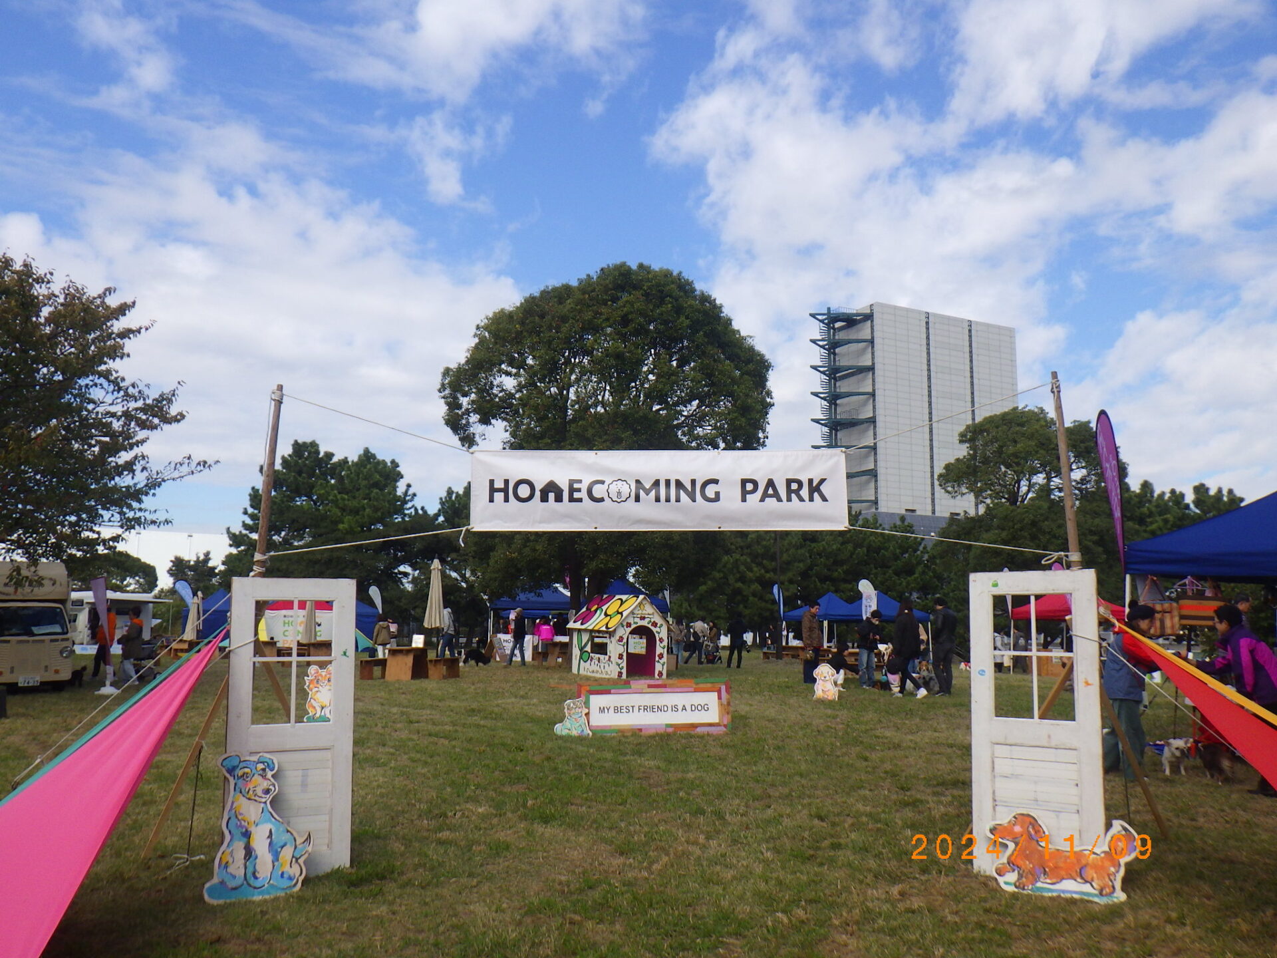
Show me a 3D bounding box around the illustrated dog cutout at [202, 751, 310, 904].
[{"bbox_3d":[-1.932,1.767,5.287,0.470,0.702,0.030,3,-15,-17],"label":"illustrated dog cutout"}]

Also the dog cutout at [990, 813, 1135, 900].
[{"bbox_3d":[2.414,2.138,5.897,0.809,0.427,0.030,-3,-14,25],"label":"dog cutout"}]

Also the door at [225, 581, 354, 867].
[{"bbox_3d":[-2.135,1.500,6.346,0.730,1.766,0.050,2,-8,-23],"label":"door"}]

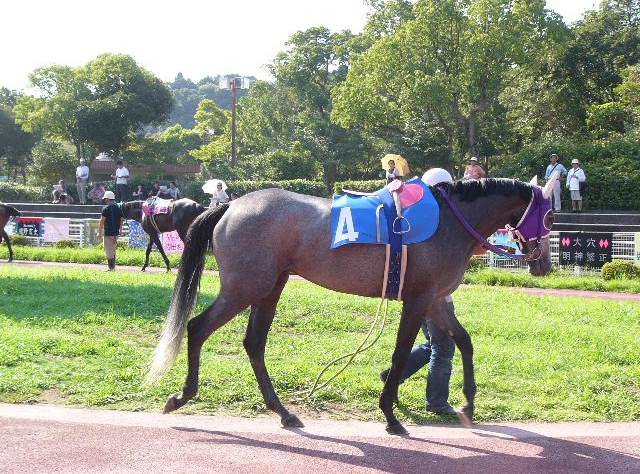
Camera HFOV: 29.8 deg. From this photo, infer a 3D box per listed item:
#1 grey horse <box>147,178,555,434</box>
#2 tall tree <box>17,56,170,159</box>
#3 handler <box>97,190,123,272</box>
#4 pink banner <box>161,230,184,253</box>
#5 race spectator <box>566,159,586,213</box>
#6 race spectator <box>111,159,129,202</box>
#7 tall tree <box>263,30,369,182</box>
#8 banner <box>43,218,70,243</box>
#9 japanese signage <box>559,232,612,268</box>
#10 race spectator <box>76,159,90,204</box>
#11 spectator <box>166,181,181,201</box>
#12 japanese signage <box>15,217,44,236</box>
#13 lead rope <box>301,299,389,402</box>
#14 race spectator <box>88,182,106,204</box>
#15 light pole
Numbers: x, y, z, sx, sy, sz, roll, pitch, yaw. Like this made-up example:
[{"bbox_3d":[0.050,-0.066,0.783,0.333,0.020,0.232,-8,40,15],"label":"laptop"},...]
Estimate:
[{"bbox_3d":[0.198,0.448,7.800,2.620,1.660,0.620,1,1,5],"label":"grey horse"},{"bbox_3d":[-11.308,-5.816,60.000,7.900,6.600,7.300,0,2,0],"label":"tall tree"},{"bbox_3d":[-4.501,-0.128,25.700,0.420,1.720,0.520,2,2,41],"label":"handler"},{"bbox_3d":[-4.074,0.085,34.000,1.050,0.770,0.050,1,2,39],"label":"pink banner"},{"bbox_3d":[7.626,-1.516,35.800,0.550,1.610,0.360,1,2,16],"label":"race spectator"},{"bbox_3d":[-7.441,-2.030,44.600,0.550,1.660,0.420,1,2,25],"label":"race spectator"},{"bbox_3d":[-0.060,-4.853,48.000,4.600,7.100,4.400,1,1,0],"label":"tall tree"},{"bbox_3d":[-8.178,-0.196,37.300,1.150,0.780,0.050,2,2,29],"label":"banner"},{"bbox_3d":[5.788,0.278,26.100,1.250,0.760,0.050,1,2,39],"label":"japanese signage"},{"bbox_3d":[-8.855,-2.089,45.000,0.520,1.720,0.380,1,2,23],"label":"race spectator"},{"bbox_3d":[-5.327,-1.618,43.700,0.520,0.850,0.600,1,2,37],"label":"spectator"},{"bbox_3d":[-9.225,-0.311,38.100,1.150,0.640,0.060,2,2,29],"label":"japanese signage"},{"bbox_3d":[0.177,0.768,8.350,0.600,0.720,0.200,0,2,0],"label":"lead rope"},{"bbox_3d":[-8.331,-1.655,45.000,0.650,0.860,0.650,1,2,30],"label":"race spectator"},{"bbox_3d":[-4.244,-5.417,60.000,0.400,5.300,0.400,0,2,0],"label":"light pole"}]

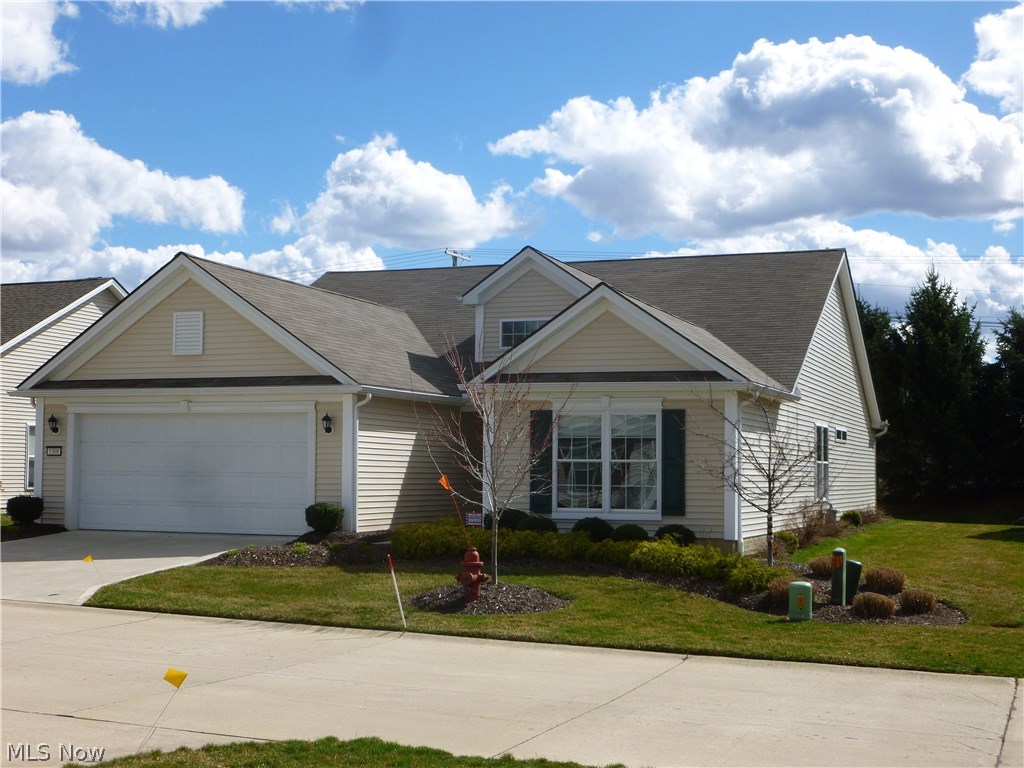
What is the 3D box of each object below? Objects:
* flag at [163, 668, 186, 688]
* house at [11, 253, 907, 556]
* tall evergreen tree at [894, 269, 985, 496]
[{"bbox_3d":[-2.033,1.779,8.400,0.125,0.105,0.035,32,0,-5],"label":"flag"},{"bbox_3d":[0.704,-0.018,33.105,13.760,6.480,20.780,-1,-4,20],"label":"house"},{"bbox_3d":[16.143,0.019,52.500,3.600,8.700,3.600,-1,-4,20],"label":"tall evergreen tree"}]

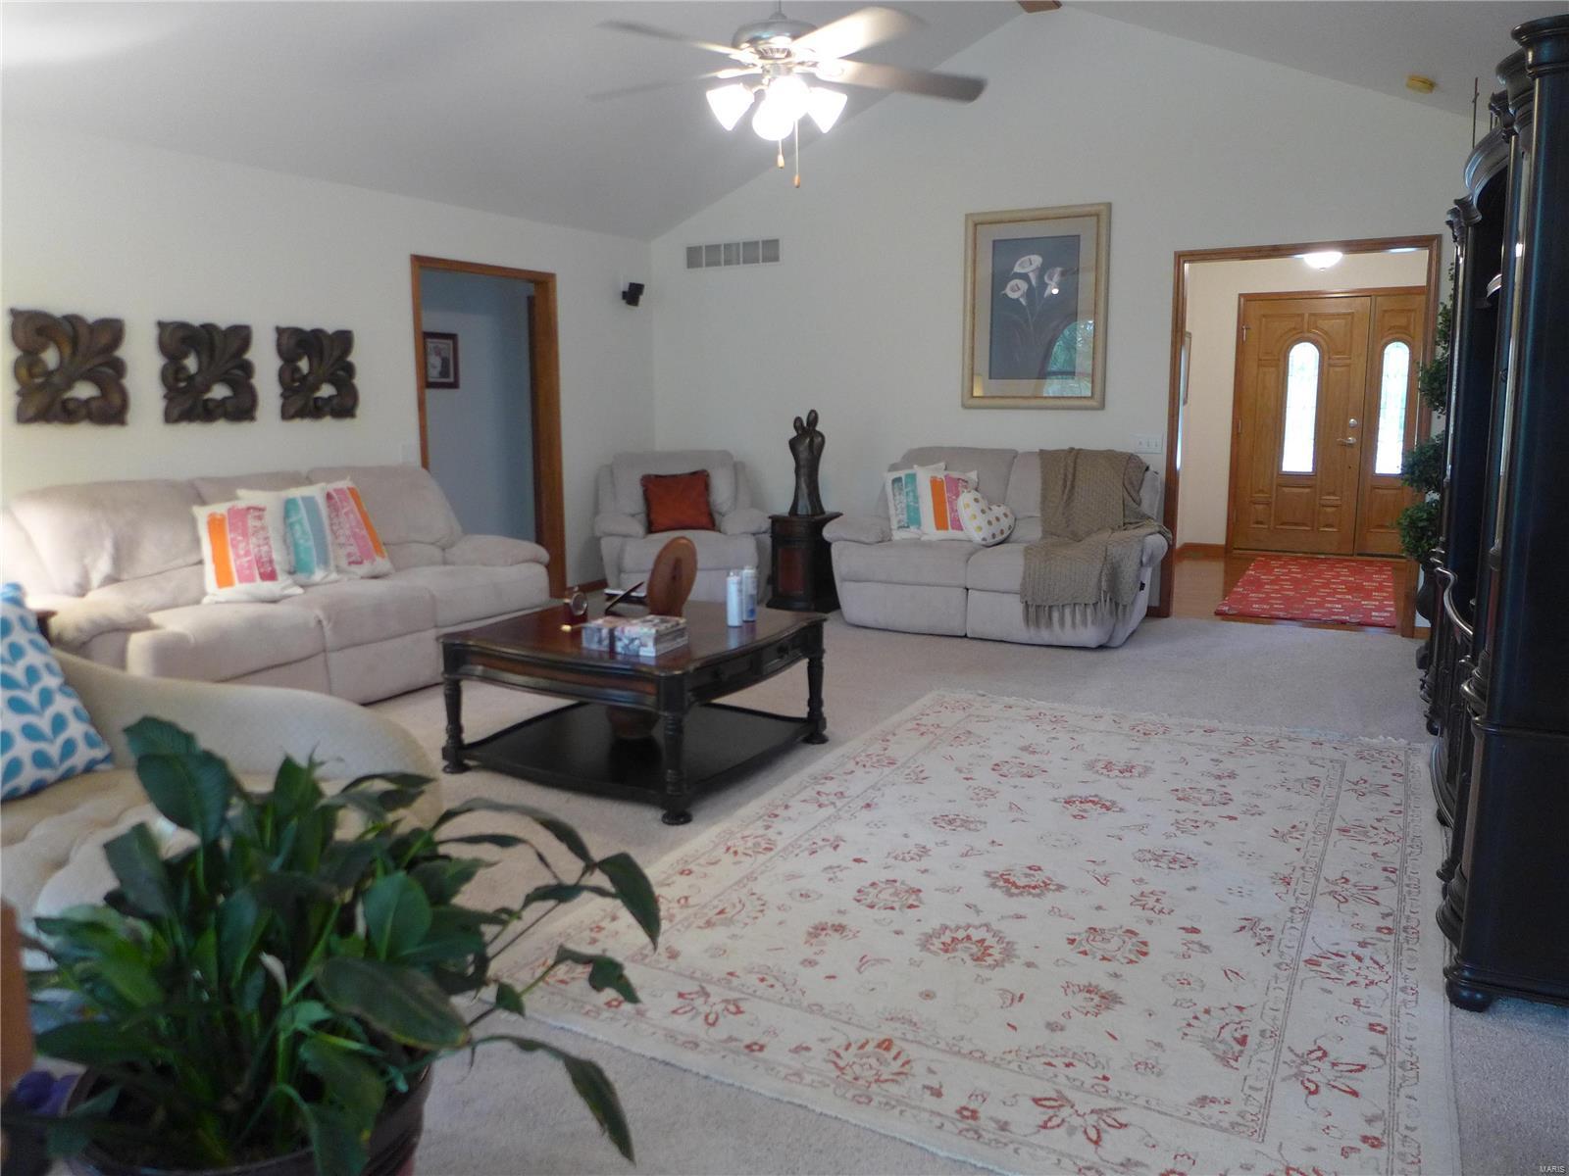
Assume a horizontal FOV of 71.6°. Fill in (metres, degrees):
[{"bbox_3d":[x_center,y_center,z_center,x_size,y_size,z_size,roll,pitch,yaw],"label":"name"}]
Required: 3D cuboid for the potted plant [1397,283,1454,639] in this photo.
[{"bbox_3d":[3.062,-0.520,4.976,0.430,1.850,0.430,5,11,29],"label":"potted plant"}]

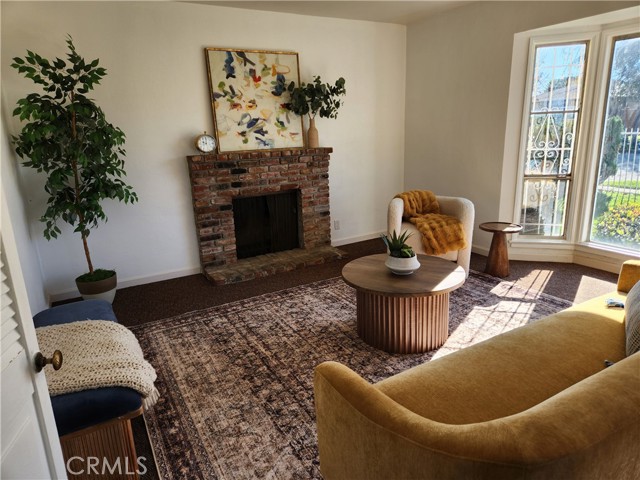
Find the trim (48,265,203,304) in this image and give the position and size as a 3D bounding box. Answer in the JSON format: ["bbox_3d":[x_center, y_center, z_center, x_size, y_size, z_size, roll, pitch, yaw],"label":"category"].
[{"bbox_3d":[-1.769,0.411,3.988,1.320,0.070,0.018,-10,17,-28],"label":"trim"}]

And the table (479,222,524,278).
[{"bbox_3d":[1.643,0.099,3.898,0.370,0.448,0.370,-10,17,-28],"label":"table"}]

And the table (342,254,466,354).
[{"bbox_3d":[0.551,0.416,2.854,0.790,0.437,0.790,-2,15,1],"label":"table"}]

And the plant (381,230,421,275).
[{"bbox_3d":[0.539,0.074,2.766,0.250,0.272,0.250,-2,15,1],"label":"plant"}]

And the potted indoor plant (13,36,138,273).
[{"bbox_3d":[-1.828,-0.582,3.298,0.680,1.840,0.620,-10,17,-28],"label":"potted indoor plant"}]

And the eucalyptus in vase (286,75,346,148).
[{"bbox_3d":[-0.025,-1.292,4.327,0.570,0.713,0.360,-10,17,-28],"label":"eucalyptus in vase"}]

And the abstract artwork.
[{"bbox_3d":[-0.602,-1.349,4.172,0.935,0.935,0.035,-10,12,-28],"label":"abstract artwork"}]

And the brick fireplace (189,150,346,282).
[{"bbox_3d":[-0.453,-0.299,4.340,1.535,1.158,0.449,-10,17,-28],"label":"brick fireplace"}]

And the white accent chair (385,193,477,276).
[{"bbox_3d":[1.088,-0.061,4.177,0.750,0.665,0.730,4,16,22],"label":"white accent chair"}]

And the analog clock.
[{"bbox_3d":[-1.065,-0.897,3.971,0.183,0.200,0.080,-10,17,-28],"label":"analog clock"}]

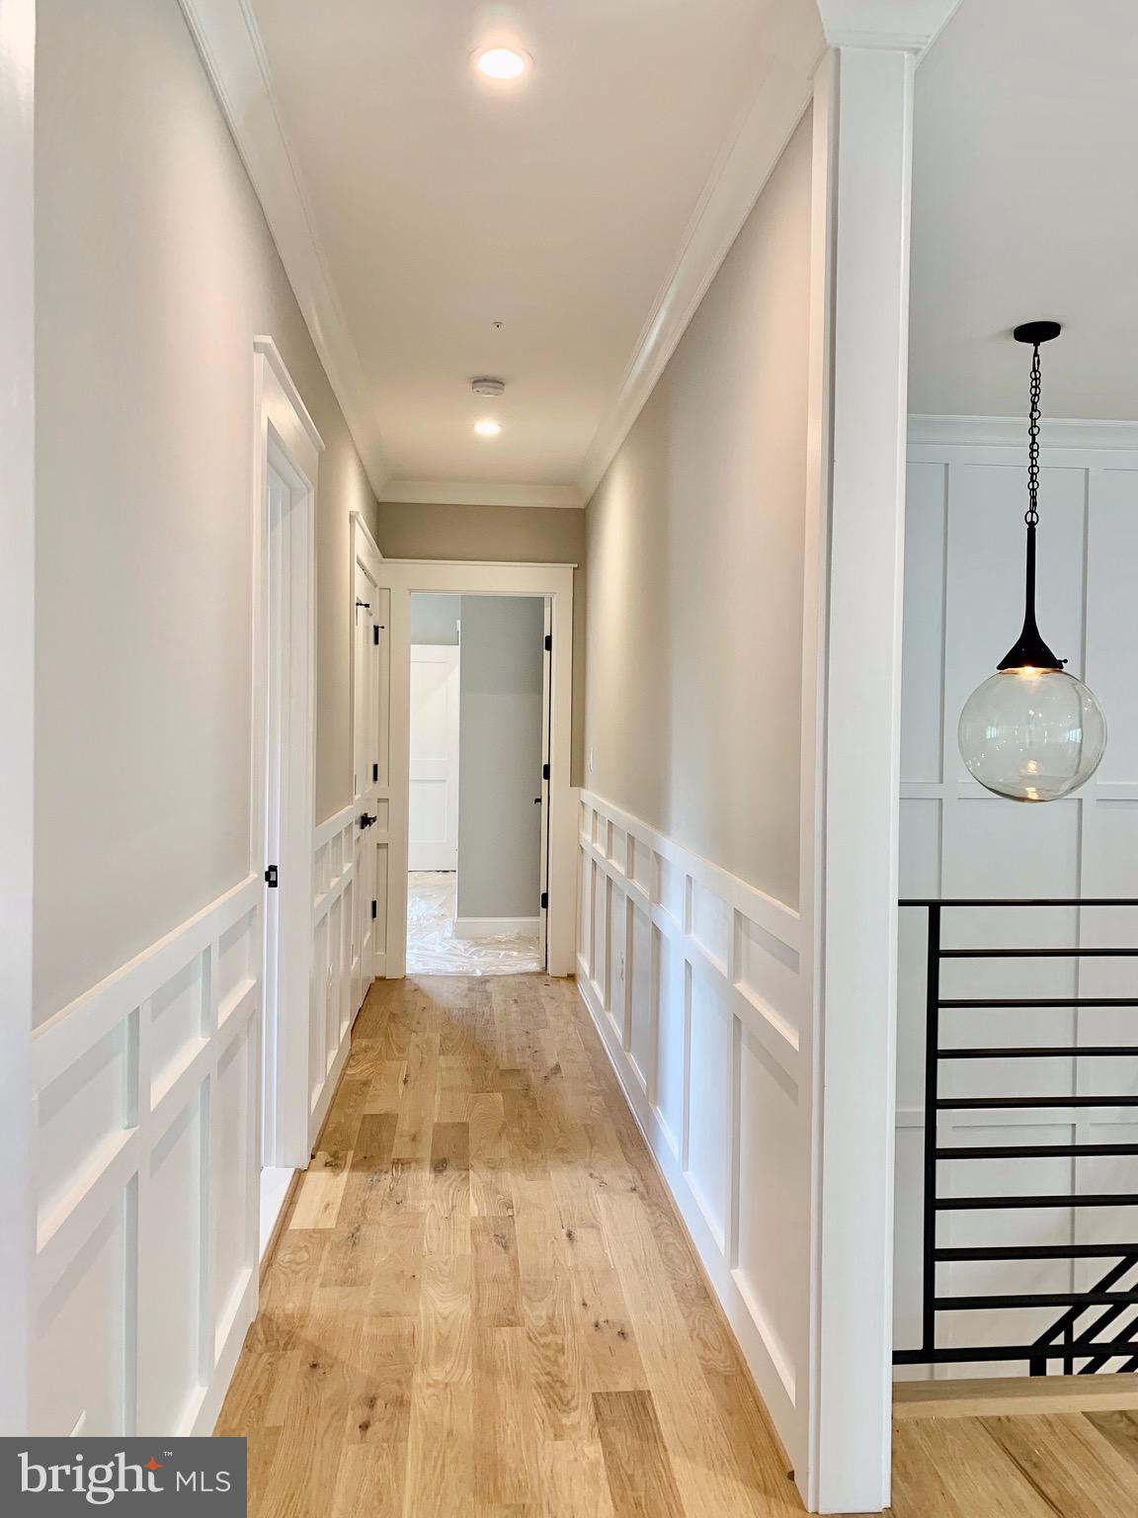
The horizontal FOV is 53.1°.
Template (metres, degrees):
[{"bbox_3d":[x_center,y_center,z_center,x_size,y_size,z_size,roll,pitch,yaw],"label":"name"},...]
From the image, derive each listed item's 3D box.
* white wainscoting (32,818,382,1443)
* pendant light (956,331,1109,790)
[{"bbox_3d":[-0.780,0.773,3.211,0.044,1.047,3.850,0,2,-5],"label":"white wainscoting"},{"bbox_3d":[1.530,-0.630,3.757,0.450,1.543,0.450,0,2,-5],"label":"pendant light"}]

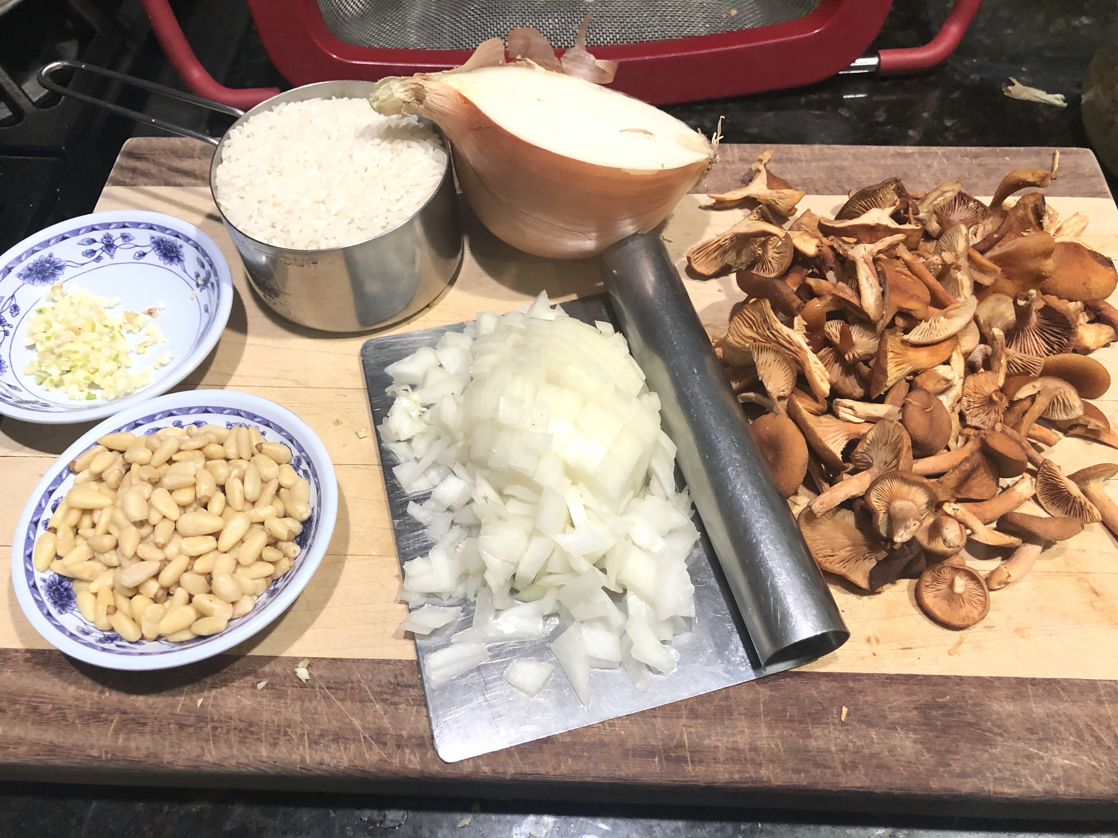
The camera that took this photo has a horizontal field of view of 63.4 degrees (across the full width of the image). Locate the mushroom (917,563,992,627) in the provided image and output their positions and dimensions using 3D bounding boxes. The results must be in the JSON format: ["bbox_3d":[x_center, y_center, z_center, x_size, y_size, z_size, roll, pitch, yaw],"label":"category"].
[{"bbox_3d":[0.118,0.053,0.271,0.021,0.010,0.021,0,59,0],"label":"mushroom"}]

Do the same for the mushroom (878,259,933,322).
[{"bbox_3d":[0.118,-0.044,0.309,0.017,0.013,0.021,12,65,-35],"label":"mushroom"}]

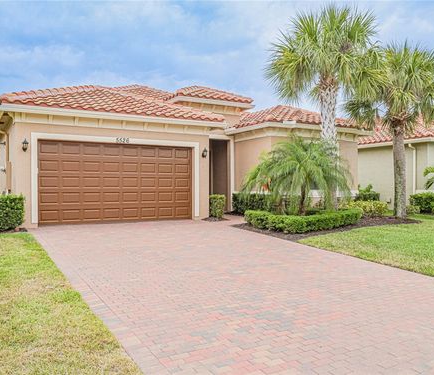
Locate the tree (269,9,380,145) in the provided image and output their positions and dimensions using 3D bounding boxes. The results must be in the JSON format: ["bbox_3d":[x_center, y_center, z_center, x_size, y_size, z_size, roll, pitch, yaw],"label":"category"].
[{"bbox_3d":[3.705,-2.470,14.791,3.900,7.200,3.900,0,0,-29],"label":"tree"}]

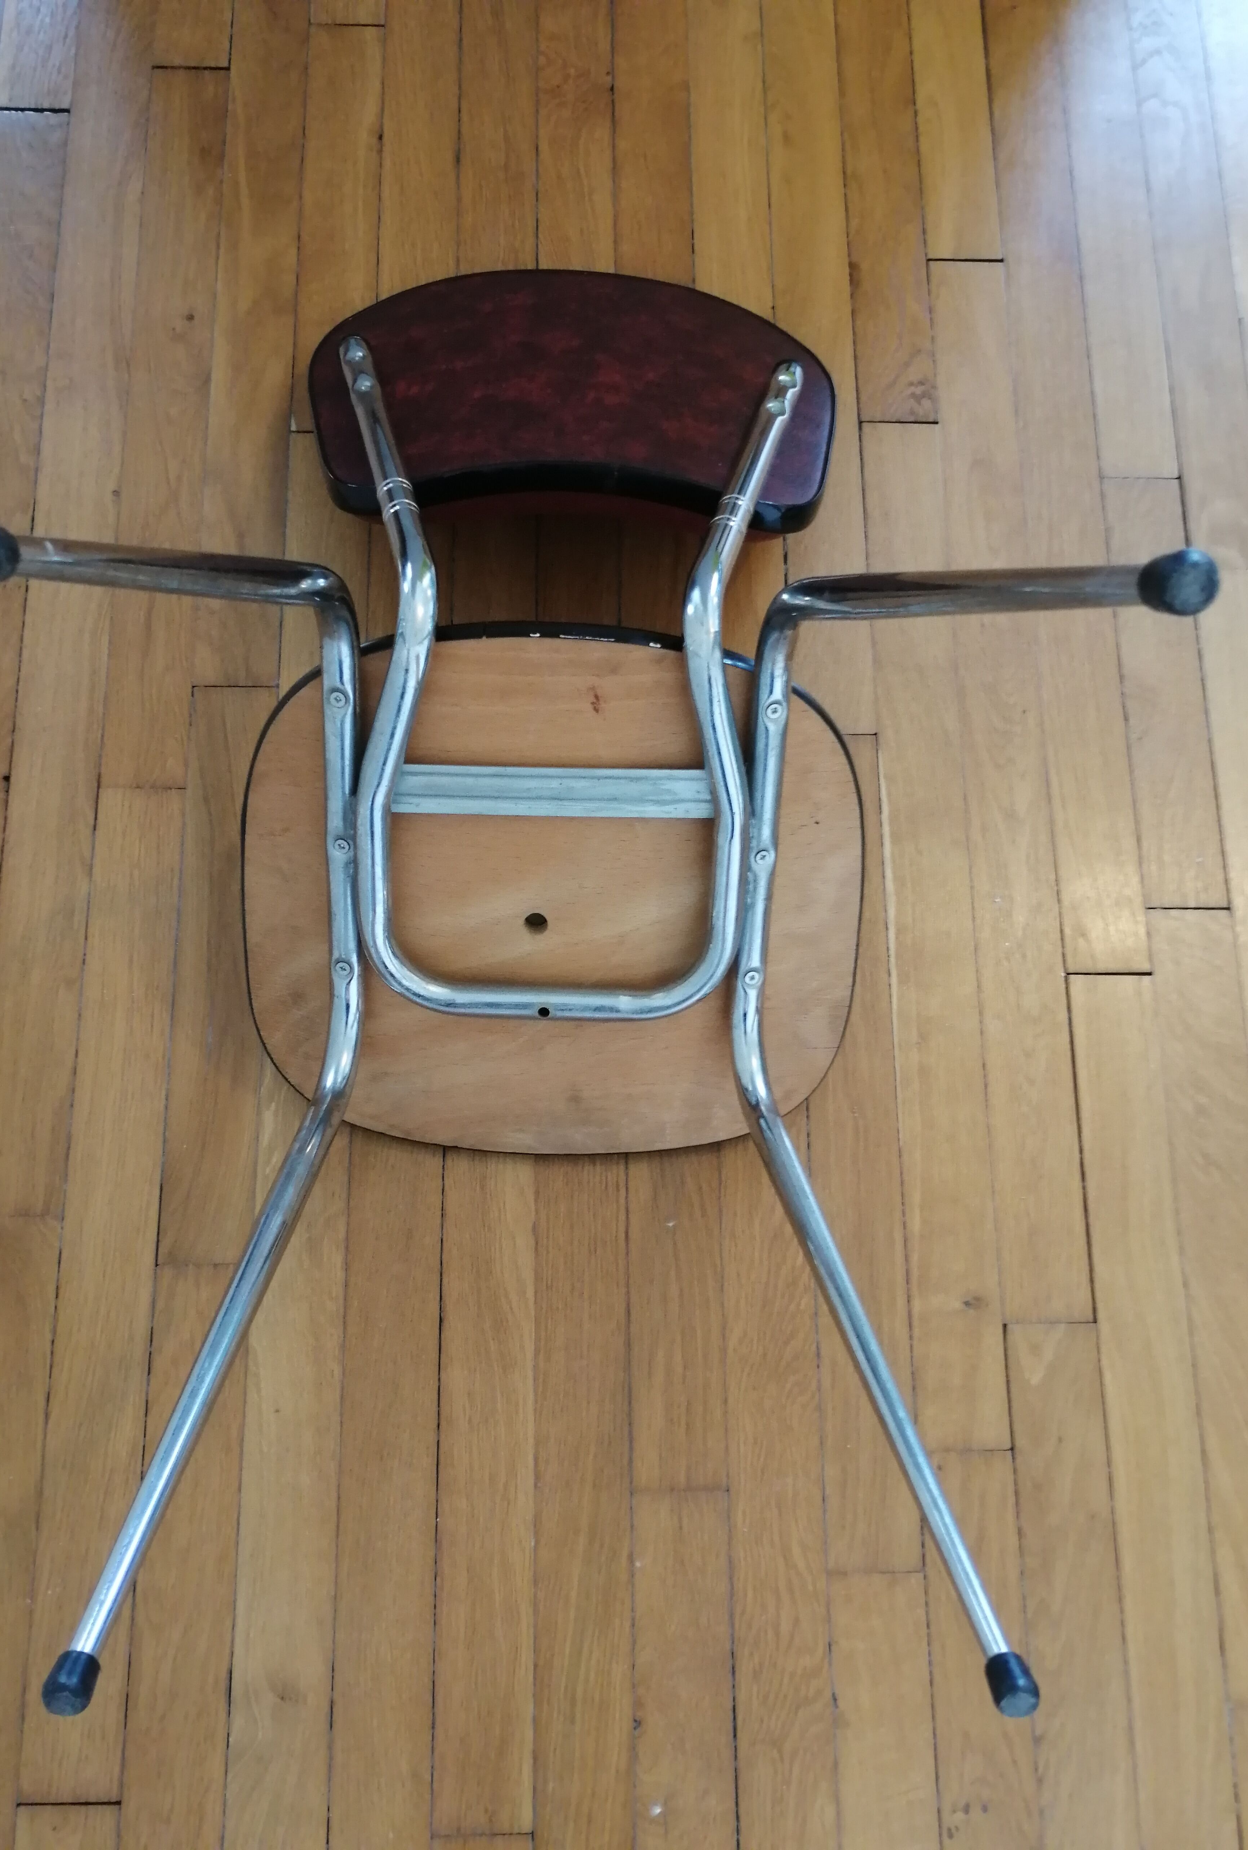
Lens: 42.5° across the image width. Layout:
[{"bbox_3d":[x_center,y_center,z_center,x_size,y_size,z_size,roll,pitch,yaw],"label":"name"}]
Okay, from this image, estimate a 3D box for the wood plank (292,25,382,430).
[{"bbox_3d":[-0.234,-0.577,1.329,0.064,0.020,0.392,0,75,-2],"label":"wood plank"}]

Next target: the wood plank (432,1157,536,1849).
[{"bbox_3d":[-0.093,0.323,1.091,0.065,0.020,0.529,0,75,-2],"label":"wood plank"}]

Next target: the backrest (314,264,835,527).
[{"bbox_3d":[-0.039,-0.393,1.206,0.390,0.072,0.232,1,54,-2],"label":"backrest"}]

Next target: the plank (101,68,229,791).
[{"bbox_3d":[-0.361,-0.409,1.280,0.065,0.020,0.646,0,75,-2],"label":"plank"}]

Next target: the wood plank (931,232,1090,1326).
[{"bbox_3d":[0.288,-0.135,1.228,0.065,0.020,0.856,0,75,-2],"label":"wood plank"}]

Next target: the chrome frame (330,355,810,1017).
[{"bbox_3d":[-0.039,-0.227,1.042,0.340,0.215,0.550,1,70,-2],"label":"chrome frame"}]

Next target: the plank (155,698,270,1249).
[{"bbox_3d":[-0.291,0.029,1.164,0.065,0.020,0.427,0,75,-2],"label":"plank"}]

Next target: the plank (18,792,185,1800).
[{"bbox_3d":[-0.353,0.230,1.107,0.065,0.020,0.676,0,75,-2],"label":"plank"}]

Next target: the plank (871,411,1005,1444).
[{"bbox_3d":[0.225,-0.022,1.195,0.064,0.020,0.785,0,75,-2],"label":"plank"}]

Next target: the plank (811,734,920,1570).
[{"bbox_3d":[0.163,0.145,1.148,0.065,0.020,0.594,0,75,-2],"label":"plank"}]

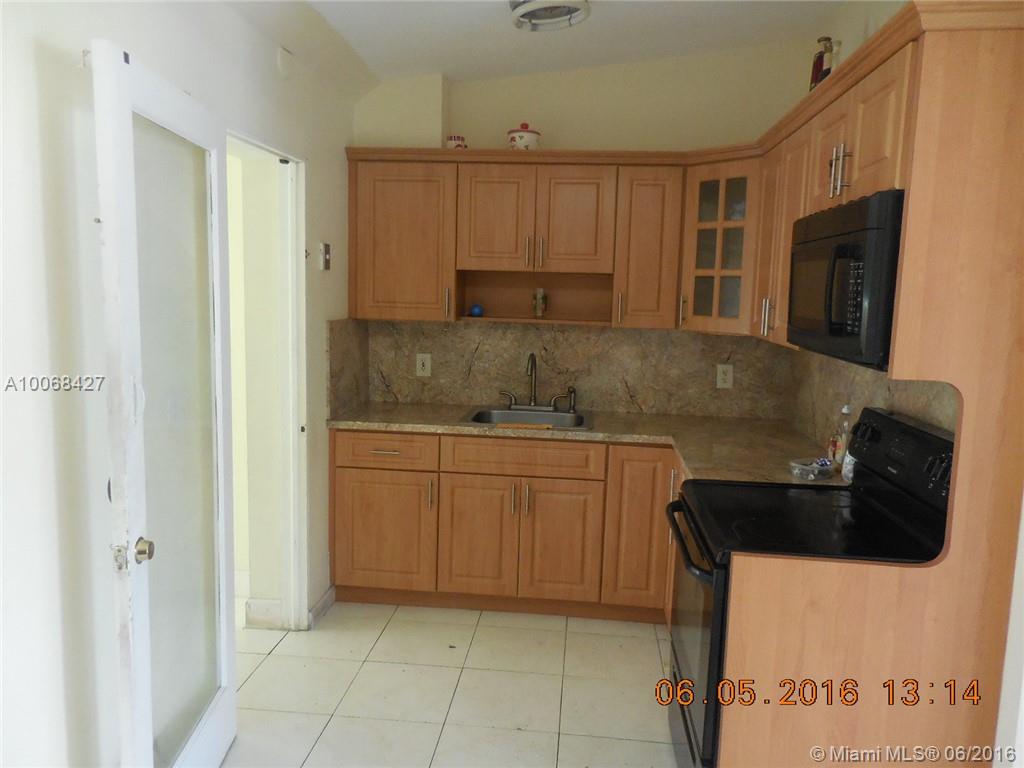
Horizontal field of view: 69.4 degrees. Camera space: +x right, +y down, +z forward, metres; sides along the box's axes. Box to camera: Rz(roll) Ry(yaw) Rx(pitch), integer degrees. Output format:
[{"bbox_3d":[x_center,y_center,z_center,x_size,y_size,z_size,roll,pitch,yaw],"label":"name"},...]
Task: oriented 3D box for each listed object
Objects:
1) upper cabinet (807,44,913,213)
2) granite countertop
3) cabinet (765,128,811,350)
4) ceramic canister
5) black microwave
[{"bbox_3d":[1.092,-0.645,2.013,0.336,0.333,0.771,2,8,6],"label":"upper cabinet"},{"bbox_3d":[0.242,0.243,3.288,2.225,0.035,1.340,2,8,6],"label":"granite countertop"},{"bbox_3d":[1.172,-0.531,2.778,0.336,0.759,0.724,2,8,6],"label":"cabinet"},{"bbox_3d":[0.059,-1.176,3.615,0.165,0.192,0.160,2,8,6],"label":"ceramic canister"},{"bbox_3d":[1.056,-0.282,2.065,0.385,0.398,0.760,2,8,6],"label":"black microwave"}]

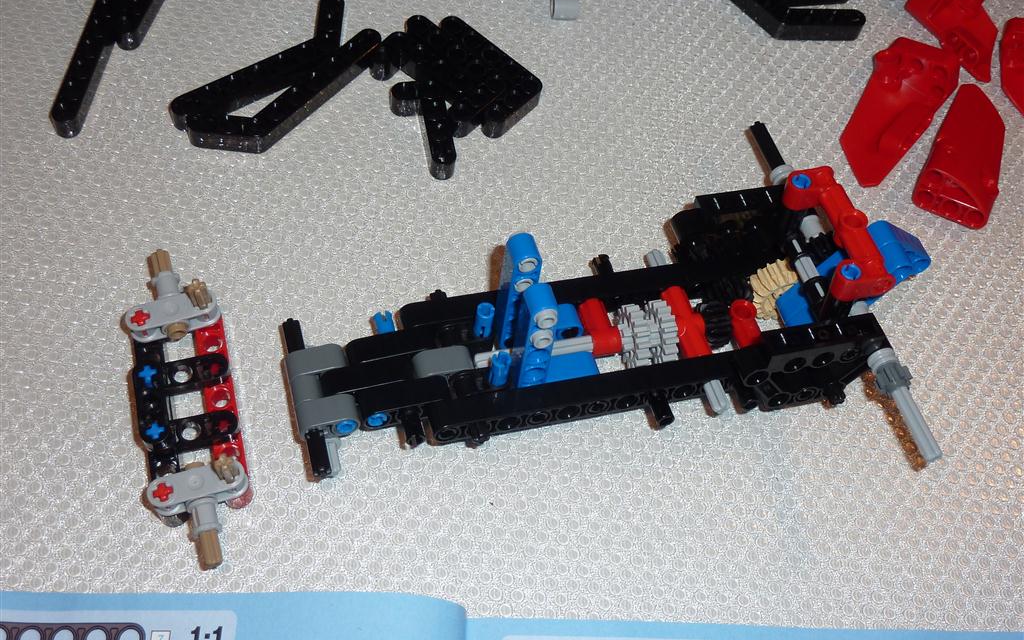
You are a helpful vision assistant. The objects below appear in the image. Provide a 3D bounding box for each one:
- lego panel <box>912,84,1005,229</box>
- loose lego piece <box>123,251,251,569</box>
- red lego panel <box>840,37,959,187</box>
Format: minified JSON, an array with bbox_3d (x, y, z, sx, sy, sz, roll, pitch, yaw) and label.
[{"bbox_3d":[0.146,-0.056,0.388,0.025,0.016,0.056,26,62,6],"label":"lego panel"},{"bbox_3d":[-0.081,0.021,0.311,0.025,0.026,0.087,-9,64,-12],"label":"loose lego piece"},{"bbox_3d":[0.122,-0.066,0.390,0.026,0.016,0.057,25,62,6],"label":"red lego panel"}]

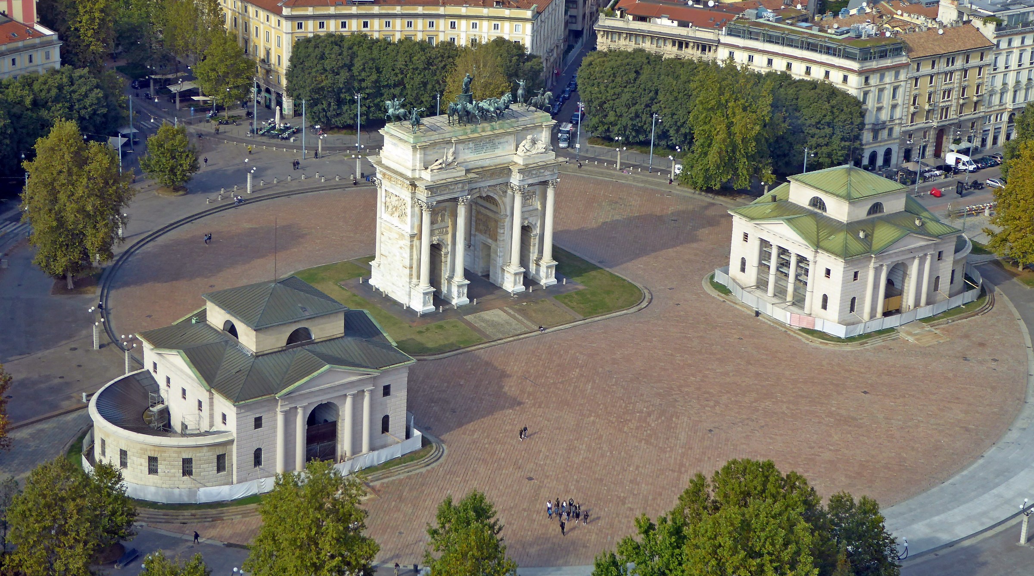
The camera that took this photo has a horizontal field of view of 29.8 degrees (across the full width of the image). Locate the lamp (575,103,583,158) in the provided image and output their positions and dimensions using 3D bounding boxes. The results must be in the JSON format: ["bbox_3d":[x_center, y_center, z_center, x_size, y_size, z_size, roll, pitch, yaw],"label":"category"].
[{"bbox_3d":[11.070,-27.327,338.503,1.000,10.500,1.600,11,22,18],"label":"lamp"}]

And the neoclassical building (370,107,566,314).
[{"bbox_3d":[-7.015,-14.544,275.864,25.200,29.800,14.200,-13,26,-36],"label":"neoclassical building"}]

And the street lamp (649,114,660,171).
[{"bbox_3d":[23.557,-25.067,334.539,1.000,10.500,1.800,11,22,18],"label":"street lamp"}]

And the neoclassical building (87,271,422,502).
[{"bbox_3d":[-33.146,9.129,226.201,35.500,18.600,23.400,-13,26,-36],"label":"neoclassical building"}]

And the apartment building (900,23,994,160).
[{"bbox_3d":[73.963,-36.237,355.227,24.000,21.900,14.000,-13,26,-36],"label":"apartment building"}]

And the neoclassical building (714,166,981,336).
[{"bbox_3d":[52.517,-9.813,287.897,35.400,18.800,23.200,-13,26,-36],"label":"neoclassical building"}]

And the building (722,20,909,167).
[{"bbox_3d":[51.812,-34.396,344.753,31.000,23.600,14.500,17,25,32],"label":"building"}]

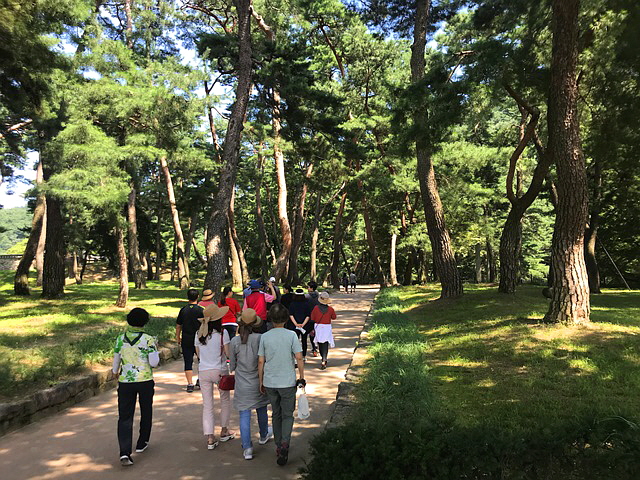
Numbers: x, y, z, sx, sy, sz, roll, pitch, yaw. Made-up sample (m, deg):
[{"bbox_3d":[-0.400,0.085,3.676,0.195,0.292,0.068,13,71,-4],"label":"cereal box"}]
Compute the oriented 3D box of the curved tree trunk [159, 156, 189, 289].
[{"bbox_3d":[-8.772,-1.048,31.000,1.750,7.900,0.850,0,-3,0],"label":"curved tree trunk"}]

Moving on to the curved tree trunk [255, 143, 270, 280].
[{"bbox_3d":[-4.542,-2.246,41.000,1.150,10.800,0.900,0,-3,0],"label":"curved tree trunk"}]

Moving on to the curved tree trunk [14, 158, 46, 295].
[{"bbox_3d":[-16.217,-0.756,29.000,1.739,7.618,1.255,0,-3,0],"label":"curved tree trunk"}]

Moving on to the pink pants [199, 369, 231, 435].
[{"bbox_3d":[-1.216,1.857,6.000,0.360,0.750,0.330,0,-3,7],"label":"pink pants"}]

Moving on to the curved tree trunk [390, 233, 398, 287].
[{"bbox_3d":[6.620,1.733,46.000,0.680,4.800,0.600,0,-3,0],"label":"curved tree trunk"}]

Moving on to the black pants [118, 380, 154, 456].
[{"bbox_3d":[-1.941,1.879,5.500,0.360,0.770,0.360,0,-3,5],"label":"black pants"}]

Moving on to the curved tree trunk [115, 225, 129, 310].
[{"bbox_3d":[-7.474,0.992,19.500,0.500,3.100,0.450,1,-3,-21],"label":"curved tree trunk"}]

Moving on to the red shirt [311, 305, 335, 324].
[{"bbox_3d":[0.071,1.511,10.500,0.500,0.420,0.280,0,-3,3],"label":"red shirt"}]

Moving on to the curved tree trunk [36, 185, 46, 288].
[{"bbox_3d":[-18.828,-0.237,35.000,0.650,6.700,0.600,0,-3,0],"label":"curved tree trunk"}]

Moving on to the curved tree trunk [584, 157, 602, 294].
[{"bbox_3d":[12.173,-0.689,23.000,0.800,6.000,0.700,0,-3,0],"label":"curved tree trunk"}]

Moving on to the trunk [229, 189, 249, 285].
[{"bbox_3d":[-5.655,-0.234,36.000,1.300,6.600,0.850,0,-3,0],"label":"trunk"}]

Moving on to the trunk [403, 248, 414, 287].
[{"bbox_3d":[7.174,2.228,42.000,0.900,3.000,0.750,0,-3,0],"label":"trunk"}]

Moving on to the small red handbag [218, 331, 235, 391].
[{"bbox_3d":[-1.063,1.366,5.900,0.190,0.680,0.180,0,-3,-9],"label":"small red handbag"}]

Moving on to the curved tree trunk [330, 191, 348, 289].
[{"bbox_3d":[1.620,0.000,43.000,1.450,8.223,1.121,0,-3,0],"label":"curved tree trunk"}]

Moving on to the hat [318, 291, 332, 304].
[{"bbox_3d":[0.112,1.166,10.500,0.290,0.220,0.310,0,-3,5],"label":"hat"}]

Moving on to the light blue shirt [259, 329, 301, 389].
[{"bbox_3d":[-0.424,1.248,5.500,0.450,0.620,0.280,0,-3,6],"label":"light blue shirt"}]

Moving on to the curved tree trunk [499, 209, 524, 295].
[{"bbox_3d":[8.878,0.440,24.000,1.169,3.987,1.085,0,-3,0],"label":"curved tree trunk"}]

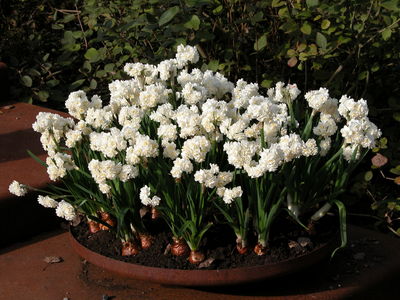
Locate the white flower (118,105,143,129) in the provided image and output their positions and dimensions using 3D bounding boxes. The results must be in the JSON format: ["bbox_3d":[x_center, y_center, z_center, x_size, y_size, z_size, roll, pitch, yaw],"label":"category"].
[{"bbox_3d":[-0.186,-0.090,2.850,0.062,0.062,0.063,3,17,10],"label":"white flower"}]

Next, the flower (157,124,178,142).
[{"bbox_3d":[-0.084,-0.043,2.740,0.057,0.045,0.053,0,15,0],"label":"flower"}]

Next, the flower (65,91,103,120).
[{"bbox_3d":[-0.307,-0.117,2.800,0.100,0.077,0.091,0,15,0],"label":"flower"}]

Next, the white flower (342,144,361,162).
[{"bbox_3d":[0.408,0.009,2.860,0.047,0.047,0.050,-6,18,-20],"label":"white flower"}]

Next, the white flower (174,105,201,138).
[{"bbox_3d":[-0.034,-0.077,2.868,0.068,0.089,0.073,-1,15,-1],"label":"white flower"}]

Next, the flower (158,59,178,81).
[{"bbox_3d":[-0.091,-0.233,3.077,0.056,0.062,0.055,-1,16,-2],"label":"flower"}]

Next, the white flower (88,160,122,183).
[{"bbox_3d":[-0.237,0.054,2.666,0.083,0.063,0.068,-2,16,-5],"label":"white flower"}]

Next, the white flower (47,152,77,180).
[{"bbox_3d":[-0.365,0.043,2.800,0.077,0.071,0.070,10,20,30],"label":"white flower"}]

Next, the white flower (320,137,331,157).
[{"bbox_3d":[0.332,-0.009,2.810,0.029,0.051,0.040,0,15,0],"label":"white flower"}]

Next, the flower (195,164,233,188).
[{"bbox_3d":[0.033,0.066,2.632,0.091,0.058,0.069,0,15,1],"label":"flower"}]

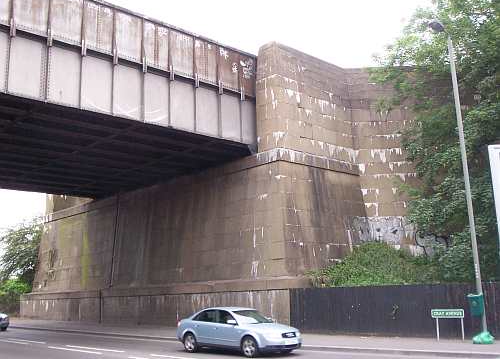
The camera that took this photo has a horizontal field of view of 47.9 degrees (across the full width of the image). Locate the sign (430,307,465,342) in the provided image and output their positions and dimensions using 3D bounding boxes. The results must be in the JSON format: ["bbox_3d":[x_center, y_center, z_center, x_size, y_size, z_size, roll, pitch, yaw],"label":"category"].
[{"bbox_3d":[6.456,4.740,18.353,1.000,0.995,0.070,-10,-15,37],"label":"sign"}]

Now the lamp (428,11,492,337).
[{"bbox_3d":[7.044,-0.155,19.102,1.300,10.867,0.350,8,-15,-37],"label":"lamp"}]

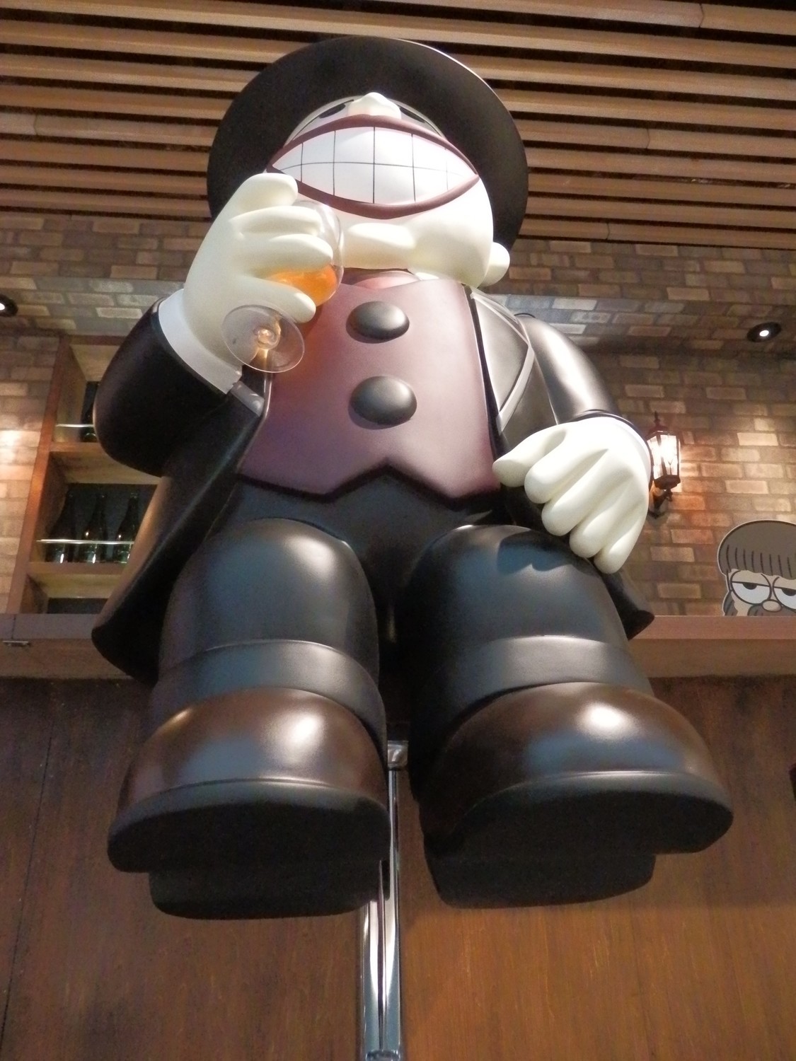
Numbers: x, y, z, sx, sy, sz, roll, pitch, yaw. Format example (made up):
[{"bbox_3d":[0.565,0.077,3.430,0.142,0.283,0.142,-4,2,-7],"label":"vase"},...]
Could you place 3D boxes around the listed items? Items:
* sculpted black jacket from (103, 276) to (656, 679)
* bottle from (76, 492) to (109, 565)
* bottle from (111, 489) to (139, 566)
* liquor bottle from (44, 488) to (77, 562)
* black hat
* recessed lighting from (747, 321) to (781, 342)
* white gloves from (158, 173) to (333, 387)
[{"bbox_3d":[-0.035,-0.077,0.993,0.740,0.540,0.440,1,-32,-5],"label":"sculpted black jacket"},{"bbox_3d":[-1.015,0.011,2.574,0.086,0.310,0.086,-1,-21,4],"label":"bottle"},{"bbox_3d":[-0.904,0.011,2.574,0.086,0.310,0.086,-1,-21,4],"label":"bottle"},{"bbox_3d":[-1.121,0.011,2.574,0.086,0.310,0.086,-1,-21,4],"label":"liquor bottle"},{"bbox_3d":[-0.051,-0.611,1.319,0.530,0.180,0.530,1,-32,-5],"label":"black hat"},{"bbox_3d":[1.270,-0.689,2.660,0.118,0.040,0.118,-1,-21,4],"label":"recessed lighting"},{"bbox_3d":[-0.154,-0.249,0.769,0.170,0.170,0.150,1,-32,-5],"label":"white gloves"}]

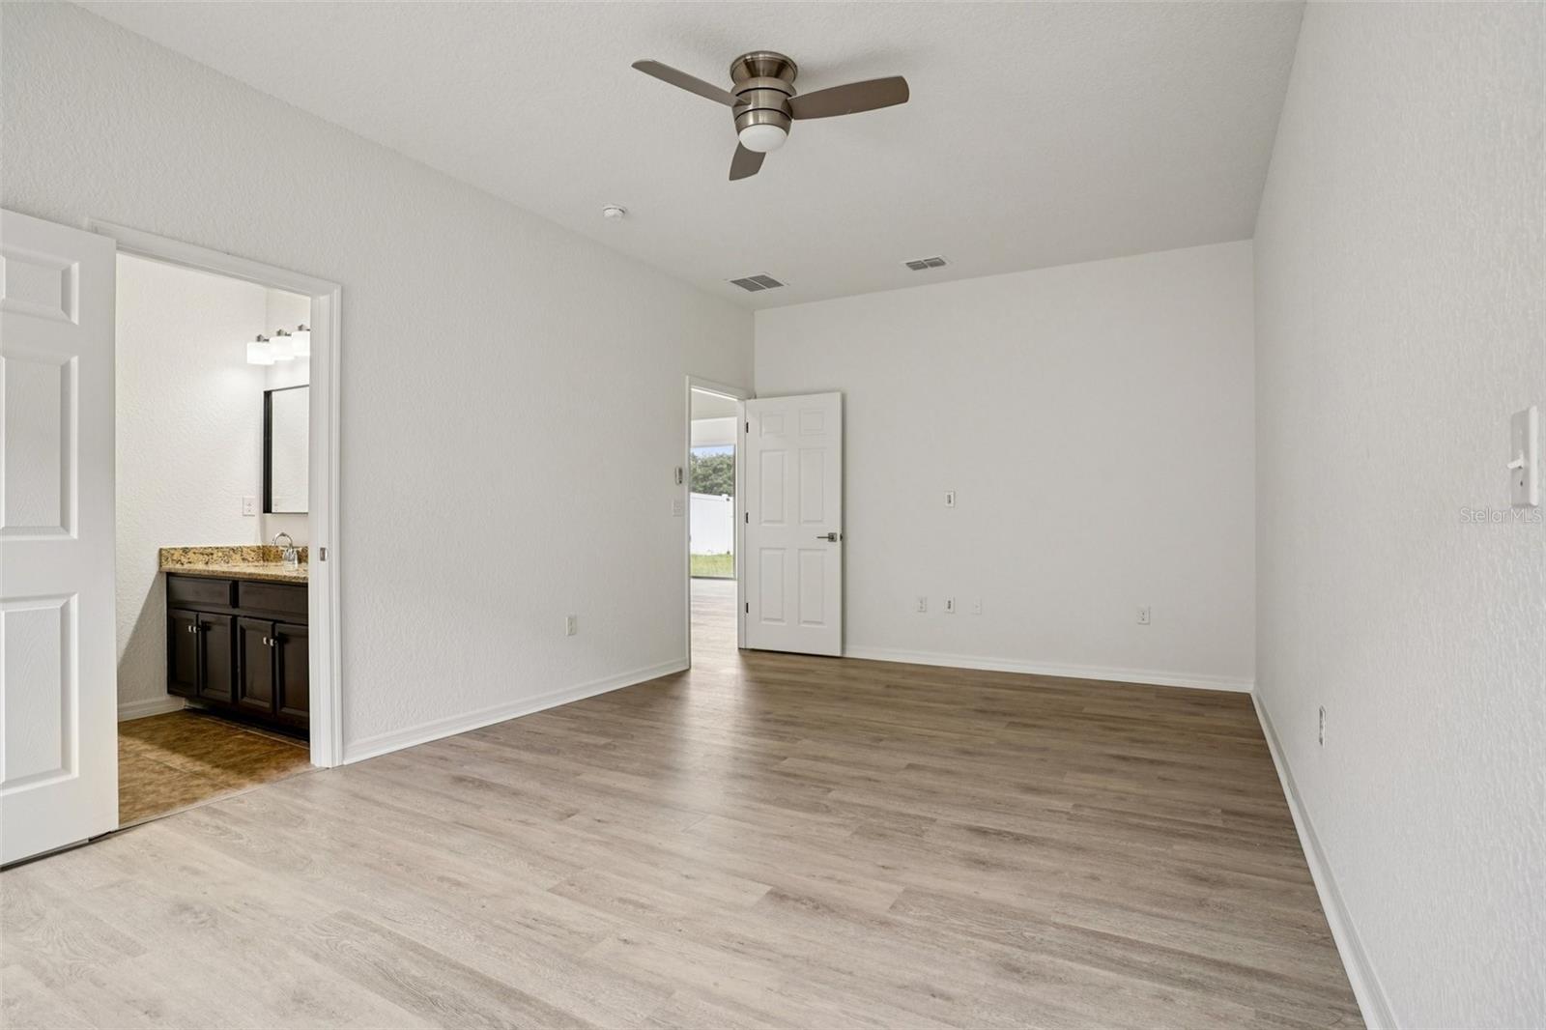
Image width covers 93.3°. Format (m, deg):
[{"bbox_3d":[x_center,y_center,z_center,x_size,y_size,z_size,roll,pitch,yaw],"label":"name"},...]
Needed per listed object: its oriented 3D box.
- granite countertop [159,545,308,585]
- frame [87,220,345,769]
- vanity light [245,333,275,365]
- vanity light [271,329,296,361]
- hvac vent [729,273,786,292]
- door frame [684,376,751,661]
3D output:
[{"bbox_3d":[-2.580,0.250,3.845,1.580,0.128,0.520,0,-1,31],"label":"granite countertop"},{"bbox_3d":[-2.164,0.044,2.875,0.140,2.110,0.860,0,-1,31],"label":"frame"},{"bbox_3d":[-2.992,-0.964,4.266,0.125,0.165,0.130,0,-1,31],"label":"vanity light"},{"bbox_3d":[-2.778,-0.965,4.137,0.125,0.165,0.130,0,-1,31],"label":"vanity light"},{"bbox_3d":[-0.113,-1.694,5.369,0.320,0.030,0.320,0,-1,31],"label":"hvac vent"},{"bbox_3d":[-0.443,0.059,5.716,0.140,2.130,0.872,0,-1,31],"label":"door frame"}]

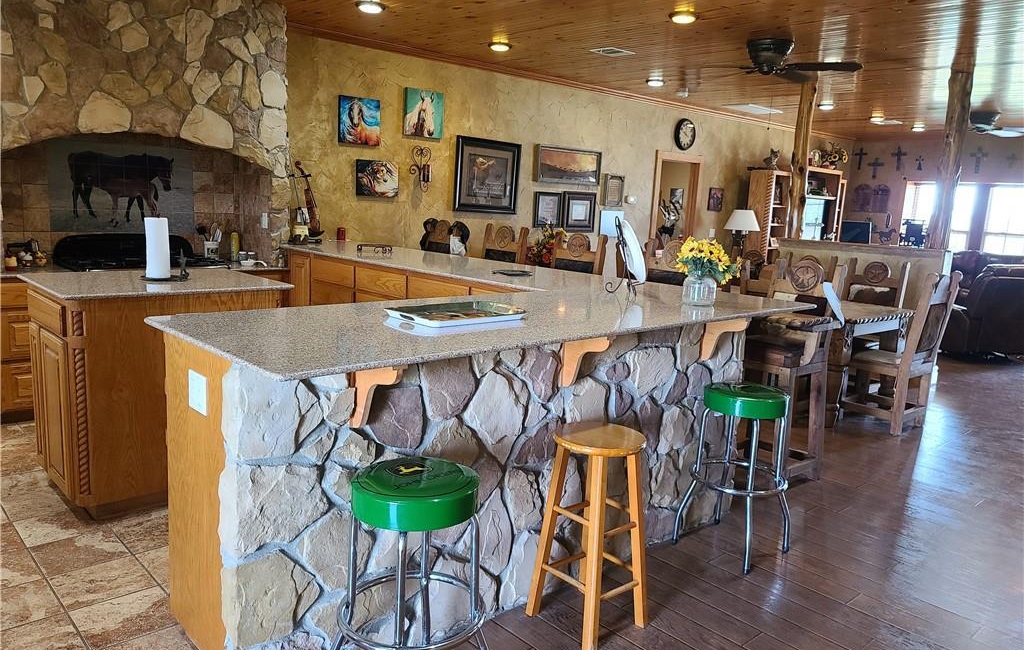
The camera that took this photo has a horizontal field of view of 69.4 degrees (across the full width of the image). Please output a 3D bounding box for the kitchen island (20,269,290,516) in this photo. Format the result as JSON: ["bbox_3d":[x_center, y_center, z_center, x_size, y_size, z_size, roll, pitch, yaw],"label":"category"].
[{"bbox_3d":[-1.771,0.285,3.751,1.017,1.003,0.883,-6,13,-43],"label":"kitchen island"}]

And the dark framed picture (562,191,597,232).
[{"bbox_3d":[0.764,-1.290,8.472,0.540,0.450,0.040,-6,14,-43],"label":"dark framed picture"}]

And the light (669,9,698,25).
[{"bbox_3d":[1.123,-2.016,4.840,0.200,0.040,0.200,3,10,-1],"label":"light"}]

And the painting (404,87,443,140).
[{"bbox_3d":[-0.910,-2.167,7.607,0.466,0.468,0.043,-5,12,-41],"label":"painting"}]

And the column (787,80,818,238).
[{"bbox_3d":[3.010,-1.663,7.670,0.210,1.530,0.210,-6,13,-43],"label":"column"}]

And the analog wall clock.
[{"bbox_3d":[2.226,-2.446,9.472,0.385,0.385,0.055,-6,13,-43],"label":"analog wall clock"}]

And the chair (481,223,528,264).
[{"bbox_3d":[-0.242,-0.192,6.265,0.570,1.230,0.480,-6,14,-43],"label":"chair"}]

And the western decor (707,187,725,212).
[{"bbox_3d":[3.065,-1.890,11.171,0.380,0.336,0.033,-5,12,-41],"label":"western decor"}]

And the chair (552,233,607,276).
[{"bbox_3d":[0.267,-0.035,5.419,0.560,1.245,0.480,-6,13,-43],"label":"chair"}]

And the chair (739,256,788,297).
[{"bbox_3d":[1.936,0.129,5.285,0.530,1.140,0.480,-6,13,-43],"label":"chair"}]

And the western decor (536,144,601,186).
[{"bbox_3d":[0.697,-1.942,9.052,1.060,0.422,0.067,-5,12,-41],"label":"western decor"}]

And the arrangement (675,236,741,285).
[{"bbox_3d":[0.964,-0.326,3.621,0.320,0.235,0.280,6,10,14],"label":"arrangement"}]

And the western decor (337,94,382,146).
[{"bbox_3d":[-1.471,-1.966,7.155,0.439,0.430,0.043,-5,12,-41],"label":"western decor"}]

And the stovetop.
[{"bbox_3d":[-2.525,-0.499,5.060,0.910,0.270,0.620,-6,14,-43],"label":"stovetop"}]

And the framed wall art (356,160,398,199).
[{"bbox_3d":[-1.185,-1.286,6.513,0.425,0.300,0.035,-6,13,-43],"label":"framed wall art"}]

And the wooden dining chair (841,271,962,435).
[{"bbox_3d":[2.781,0.166,5.319,0.500,1.145,0.540,-6,13,-43],"label":"wooden dining chair"}]

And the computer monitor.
[{"bbox_3d":[5.873,-1.560,12.606,0.100,0.400,0.540,-6,13,-43],"label":"computer monitor"}]

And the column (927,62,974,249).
[{"bbox_3d":[3.743,-1.393,6.326,0.190,1.490,0.190,-6,14,-43],"label":"column"}]

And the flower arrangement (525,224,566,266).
[{"bbox_3d":[0.362,-0.871,8.000,0.440,0.450,0.380,-6,13,-43],"label":"flower arrangement"}]

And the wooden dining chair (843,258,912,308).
[{"bbox_3d":[2.993,0.020,6.352,0.600,1.140,0.500,-6,14,-43],"label":"wooden dining chair"}]

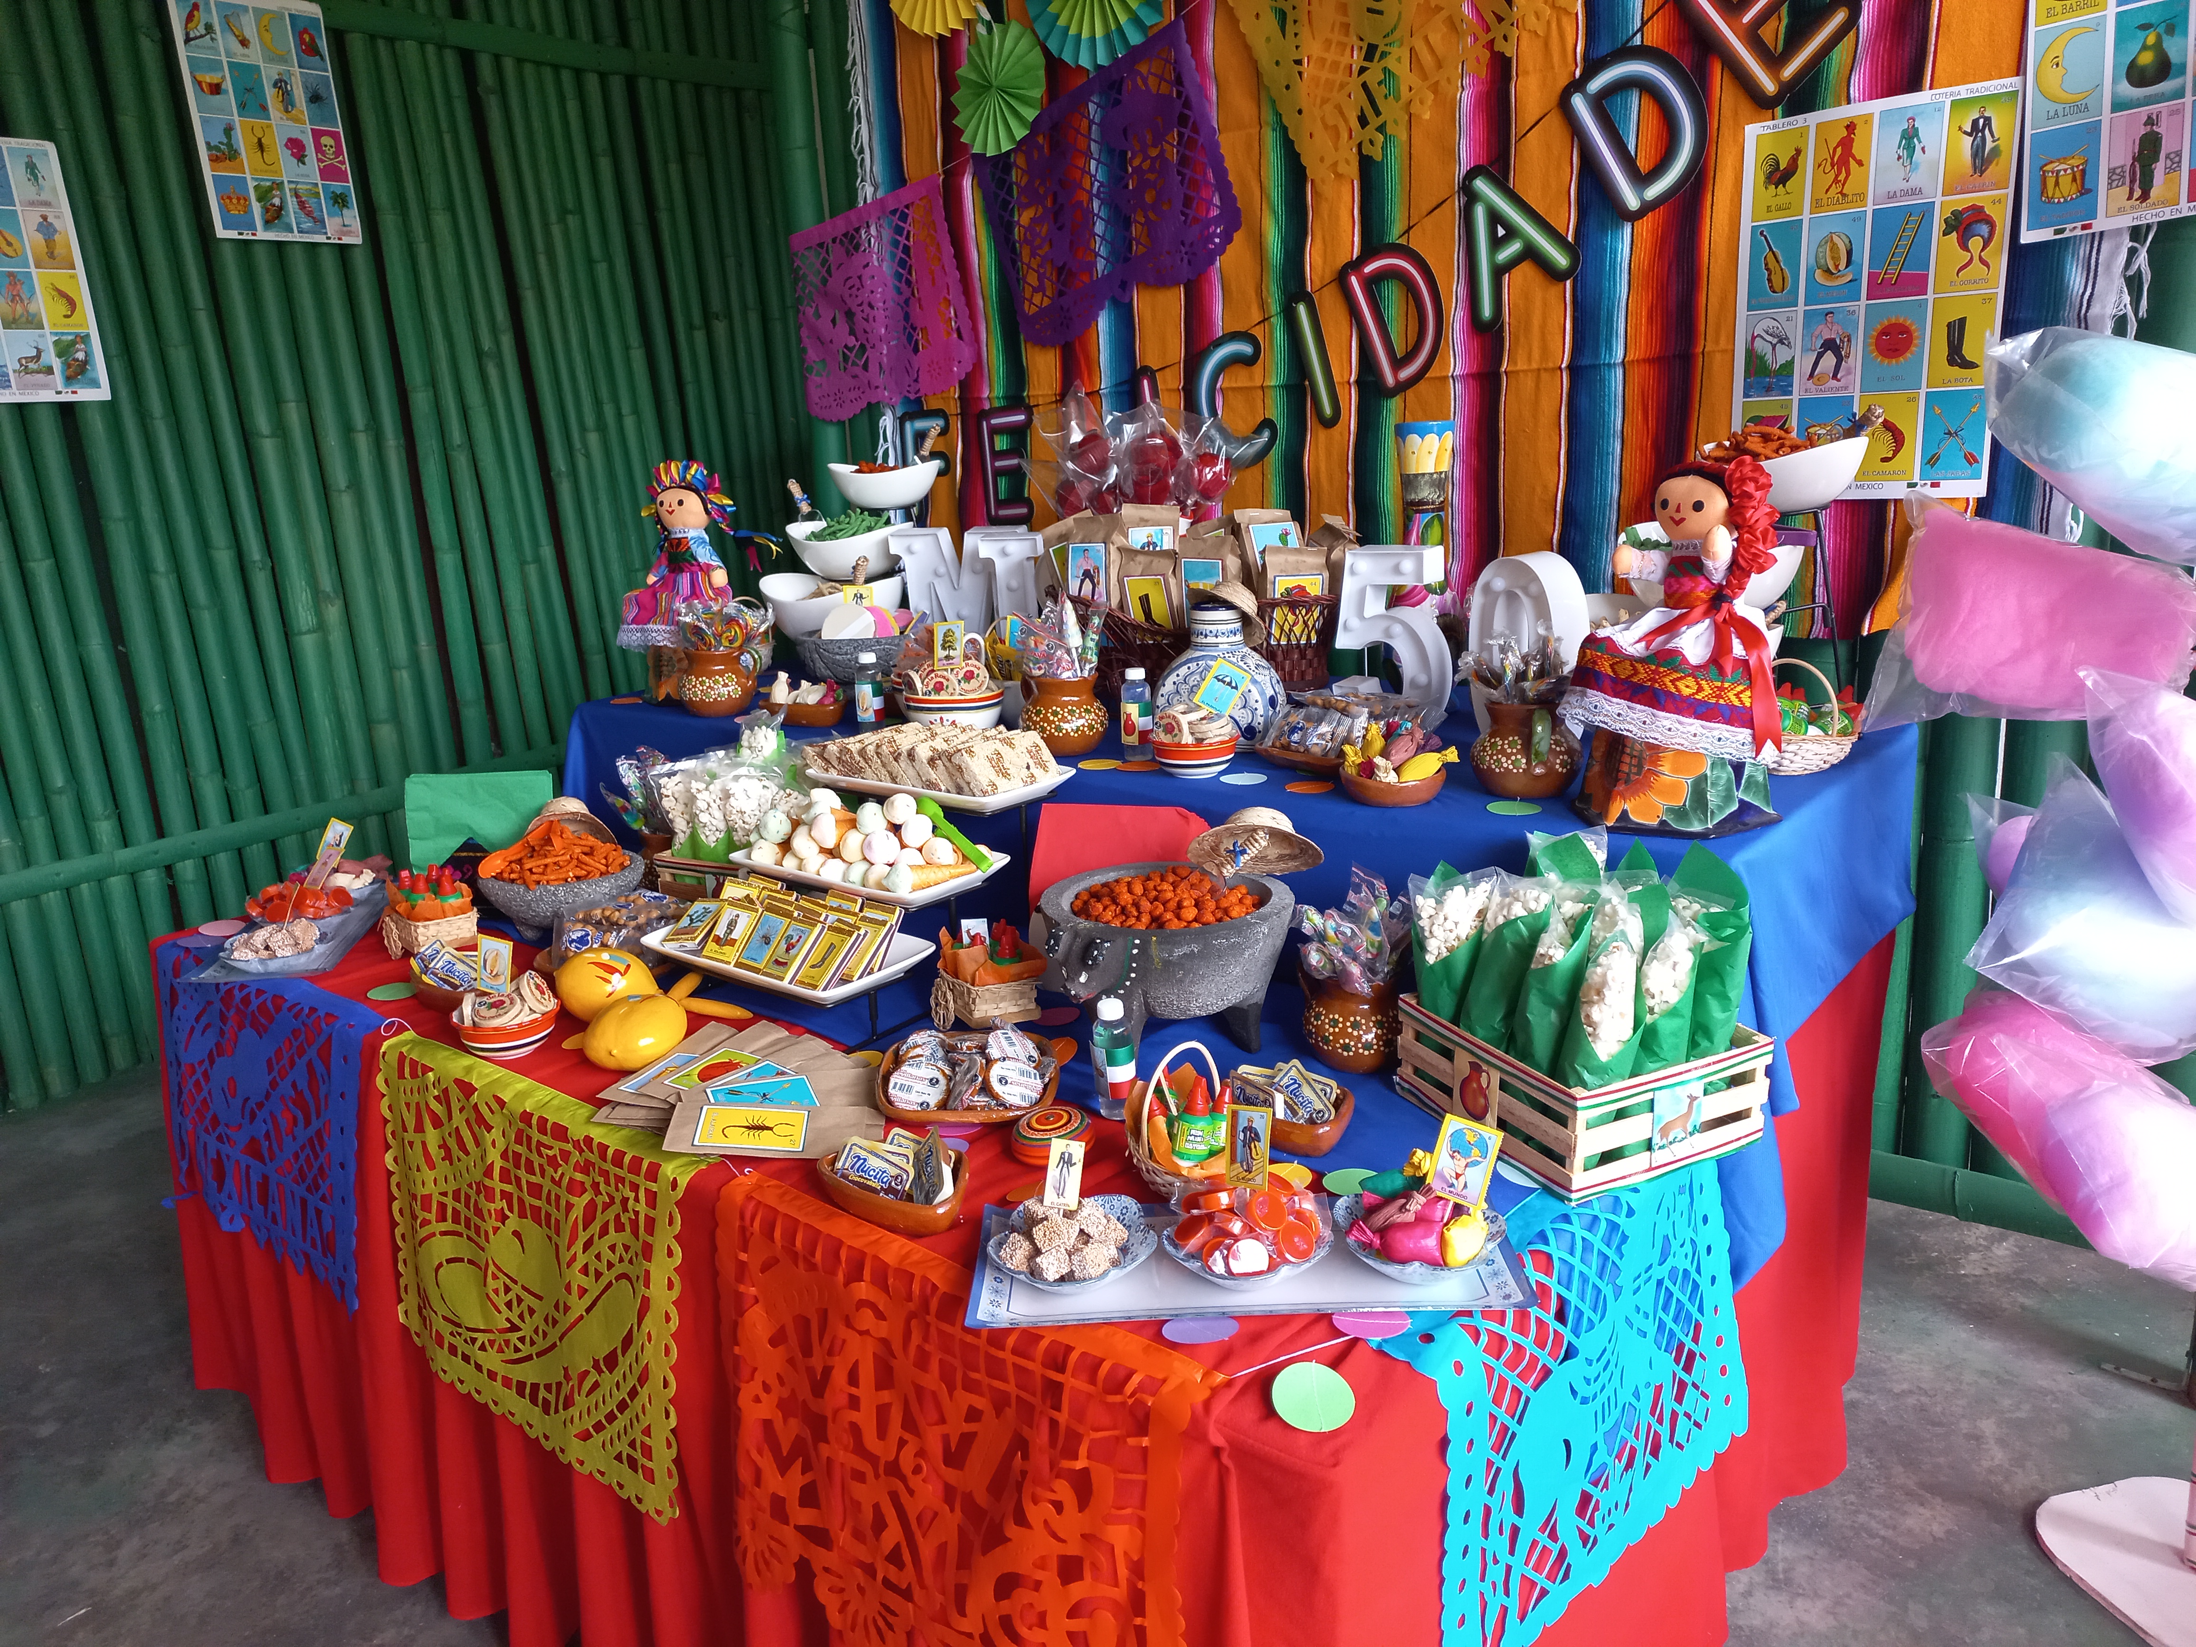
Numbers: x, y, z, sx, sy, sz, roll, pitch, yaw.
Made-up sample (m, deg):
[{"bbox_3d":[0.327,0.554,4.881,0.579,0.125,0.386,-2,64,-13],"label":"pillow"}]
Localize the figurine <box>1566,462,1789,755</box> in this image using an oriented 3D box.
[{"bbox_3d":[0.575,-0.217,1.577,0.125,0.290,0.205,-17,21,-39],"label":"figurine"}]

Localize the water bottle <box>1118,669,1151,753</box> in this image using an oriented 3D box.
[{"bbox_3d":[0.046,-0.141,2.024,0.043,0.112,0.043,-4,14,1],"label":"water bottle"}]

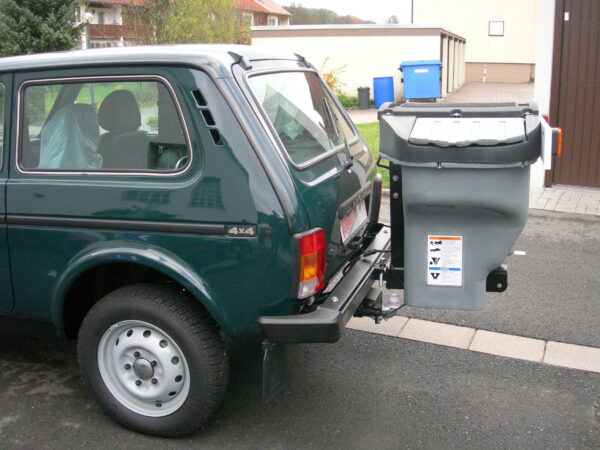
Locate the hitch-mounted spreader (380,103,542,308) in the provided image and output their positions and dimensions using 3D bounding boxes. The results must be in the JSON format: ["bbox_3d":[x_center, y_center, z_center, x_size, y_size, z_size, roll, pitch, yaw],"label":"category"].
[{"bbox_3d":[0.725,-0.091,2.952,0.630,0.860,0.740,3,15,18],"label":"hitch-mounted spreader"}]

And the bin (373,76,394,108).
[{"bbox_3d":[2.468,-3.893,19.400,0.600,0.950,0.600,2,15,16],"label":"bin"}]

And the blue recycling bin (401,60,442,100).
[{"bbox_3d":[4.042,-4.729,21.529,1.360,1.360,1.050,2,15,16],"label":"blue recycling bin"}]

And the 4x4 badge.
[{"bbox_3d":[-0.215,0.027,2.434,0.125,0.047,0.010,3,15,18],"label":"4x4 badge"}]

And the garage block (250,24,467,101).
[{"bbox_3d":[3.820,-7.706,31.203,7.000,2.550,15.200,2,15,16],"label":"garage block"}]

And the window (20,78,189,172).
[{"bbox_3d":[-0.768,-0.385,2.583,0.770,0.365,0.030,3,1,18],"label":"window"}]

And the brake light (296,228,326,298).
[{"bbox_3d":[0.048,0.146,2.491,0.085,0.245,0.175,3,15,18],"label":"brake light"}]

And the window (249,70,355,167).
[{"bbox_3d":[0.060,-0.531,3.060,0.050,0.420,1.050,-33,2,23],"label":"window"}]

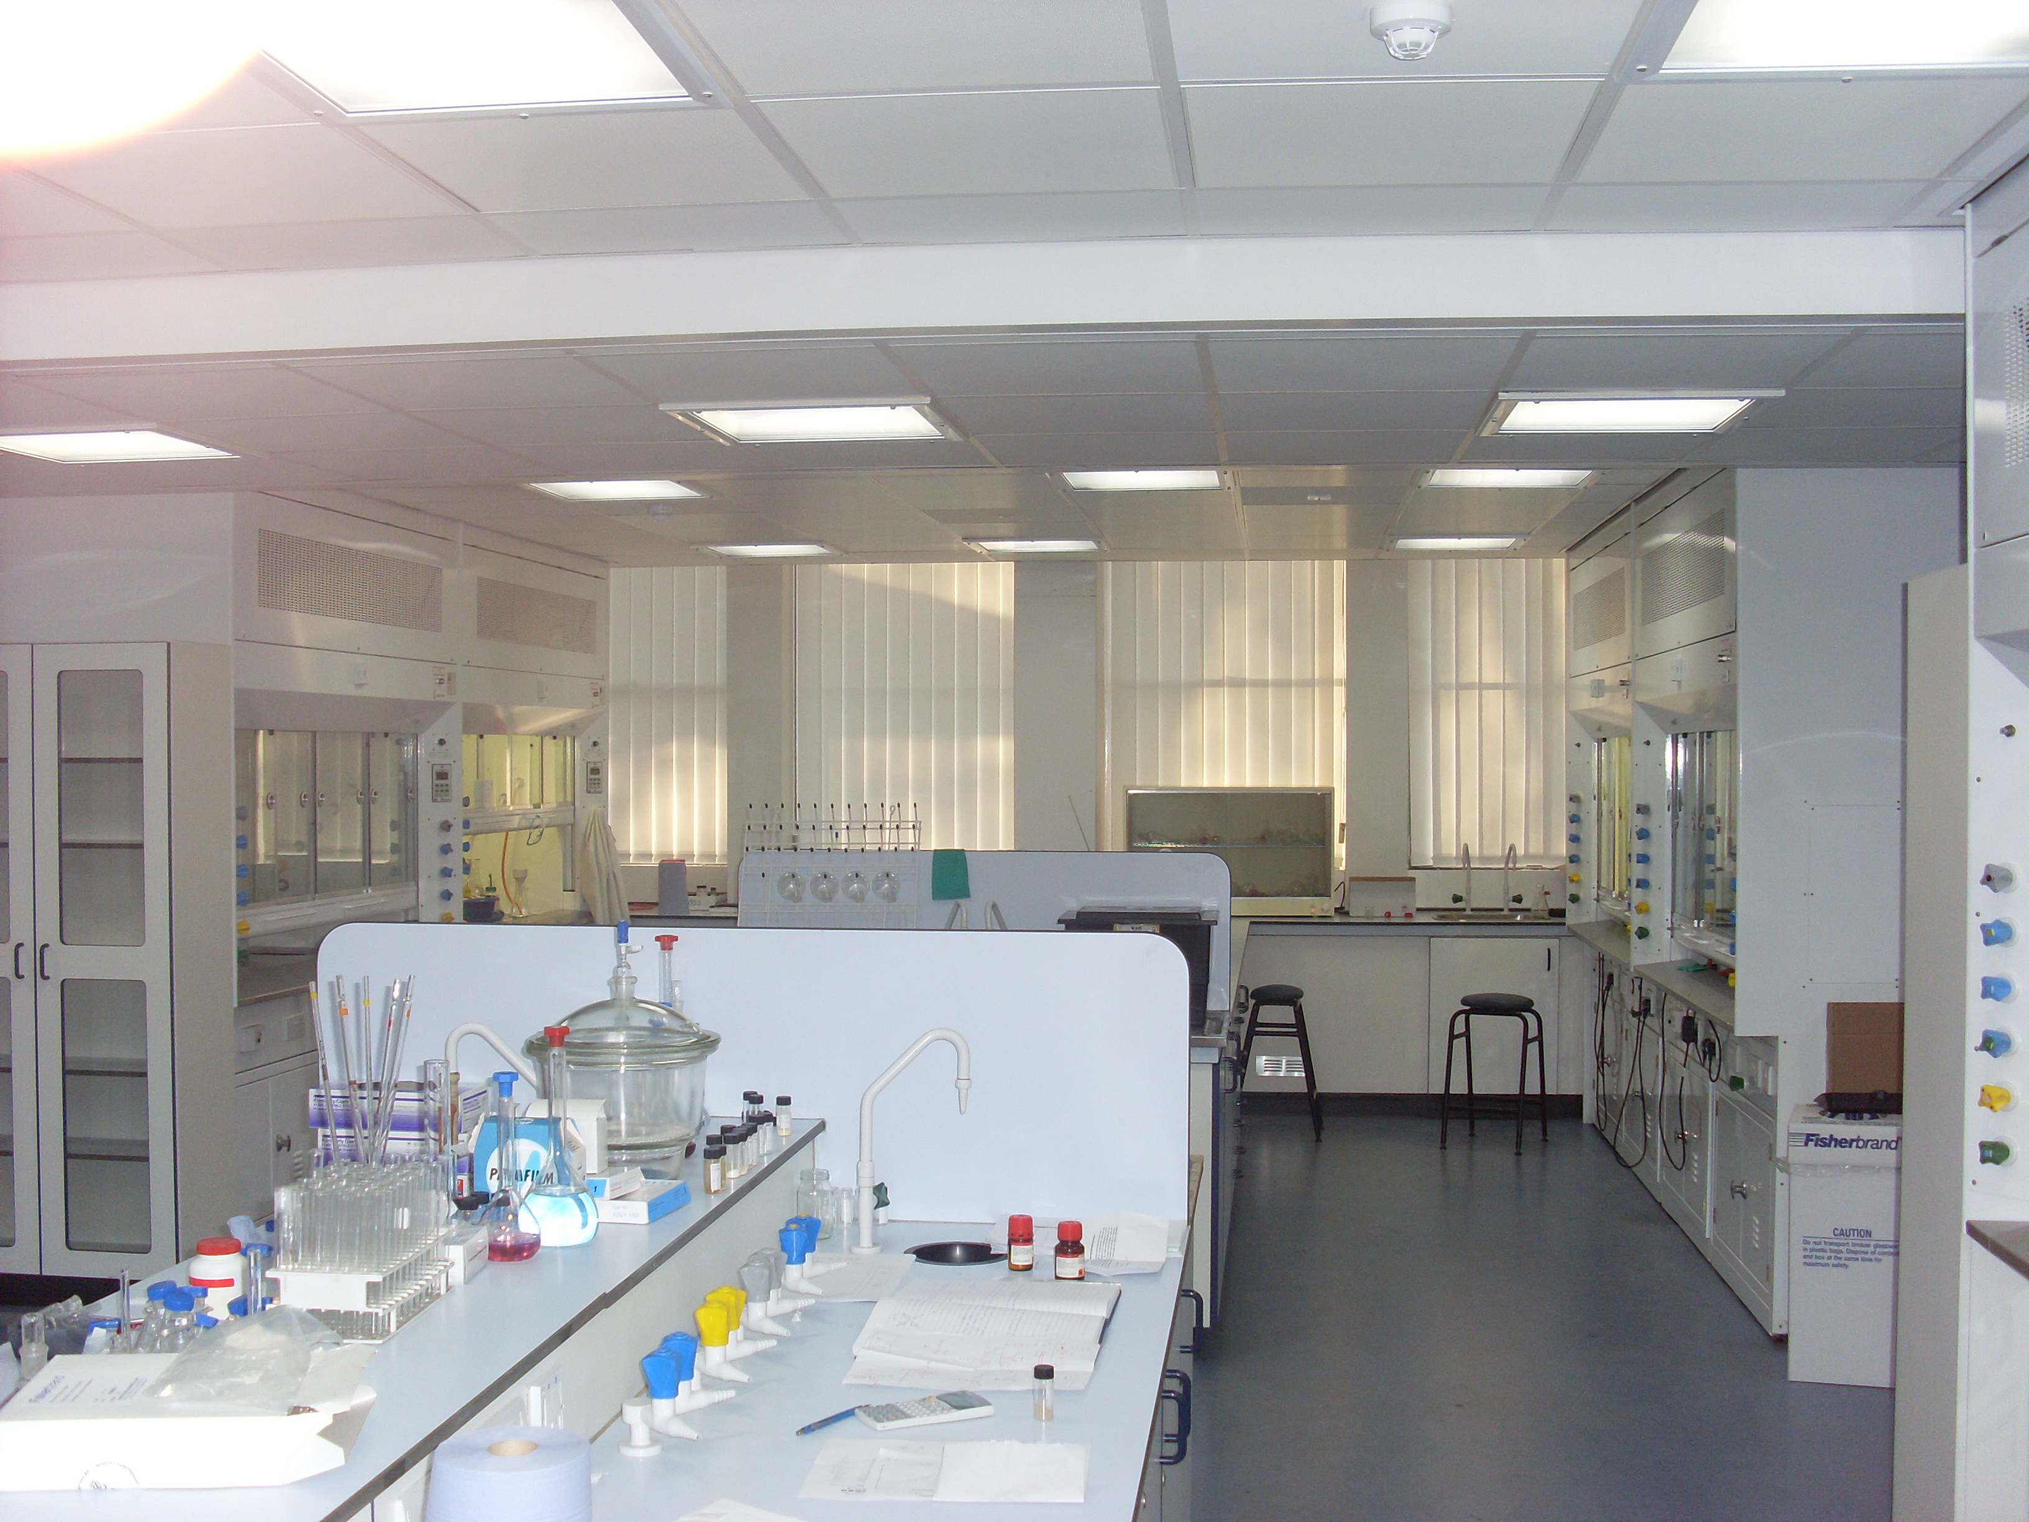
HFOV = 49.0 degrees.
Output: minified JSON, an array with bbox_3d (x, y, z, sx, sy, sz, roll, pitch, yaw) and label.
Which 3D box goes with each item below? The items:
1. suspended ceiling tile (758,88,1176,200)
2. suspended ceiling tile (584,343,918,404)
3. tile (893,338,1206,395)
[{"bbox_3d":[-0.055,-0.978,3.521,0.600,0.020,0.602,0,0,7],"label":"suspended ceiling tile"},{"bbox_3d":[-0.525,-0.800,4.649,0.600,0.025,0.600,0,0,7],"label":"suspended ceiling tile"},{"bbox_3d":[0.085,-0.788,4.444,0.595,0.020,0.595,0,0,7],"label":"tile"}]

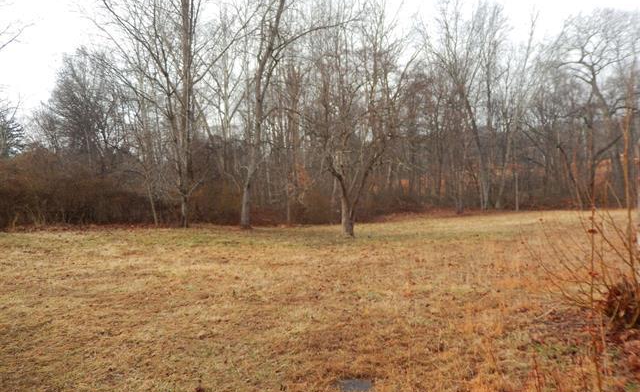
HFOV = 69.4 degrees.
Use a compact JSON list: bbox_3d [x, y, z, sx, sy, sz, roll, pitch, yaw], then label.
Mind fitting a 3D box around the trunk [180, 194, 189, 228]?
[{"bbox_3d":[-6.538,0.700,22.300,0.374,1.737,0.360,0,0,0],"label":"trunk"}]

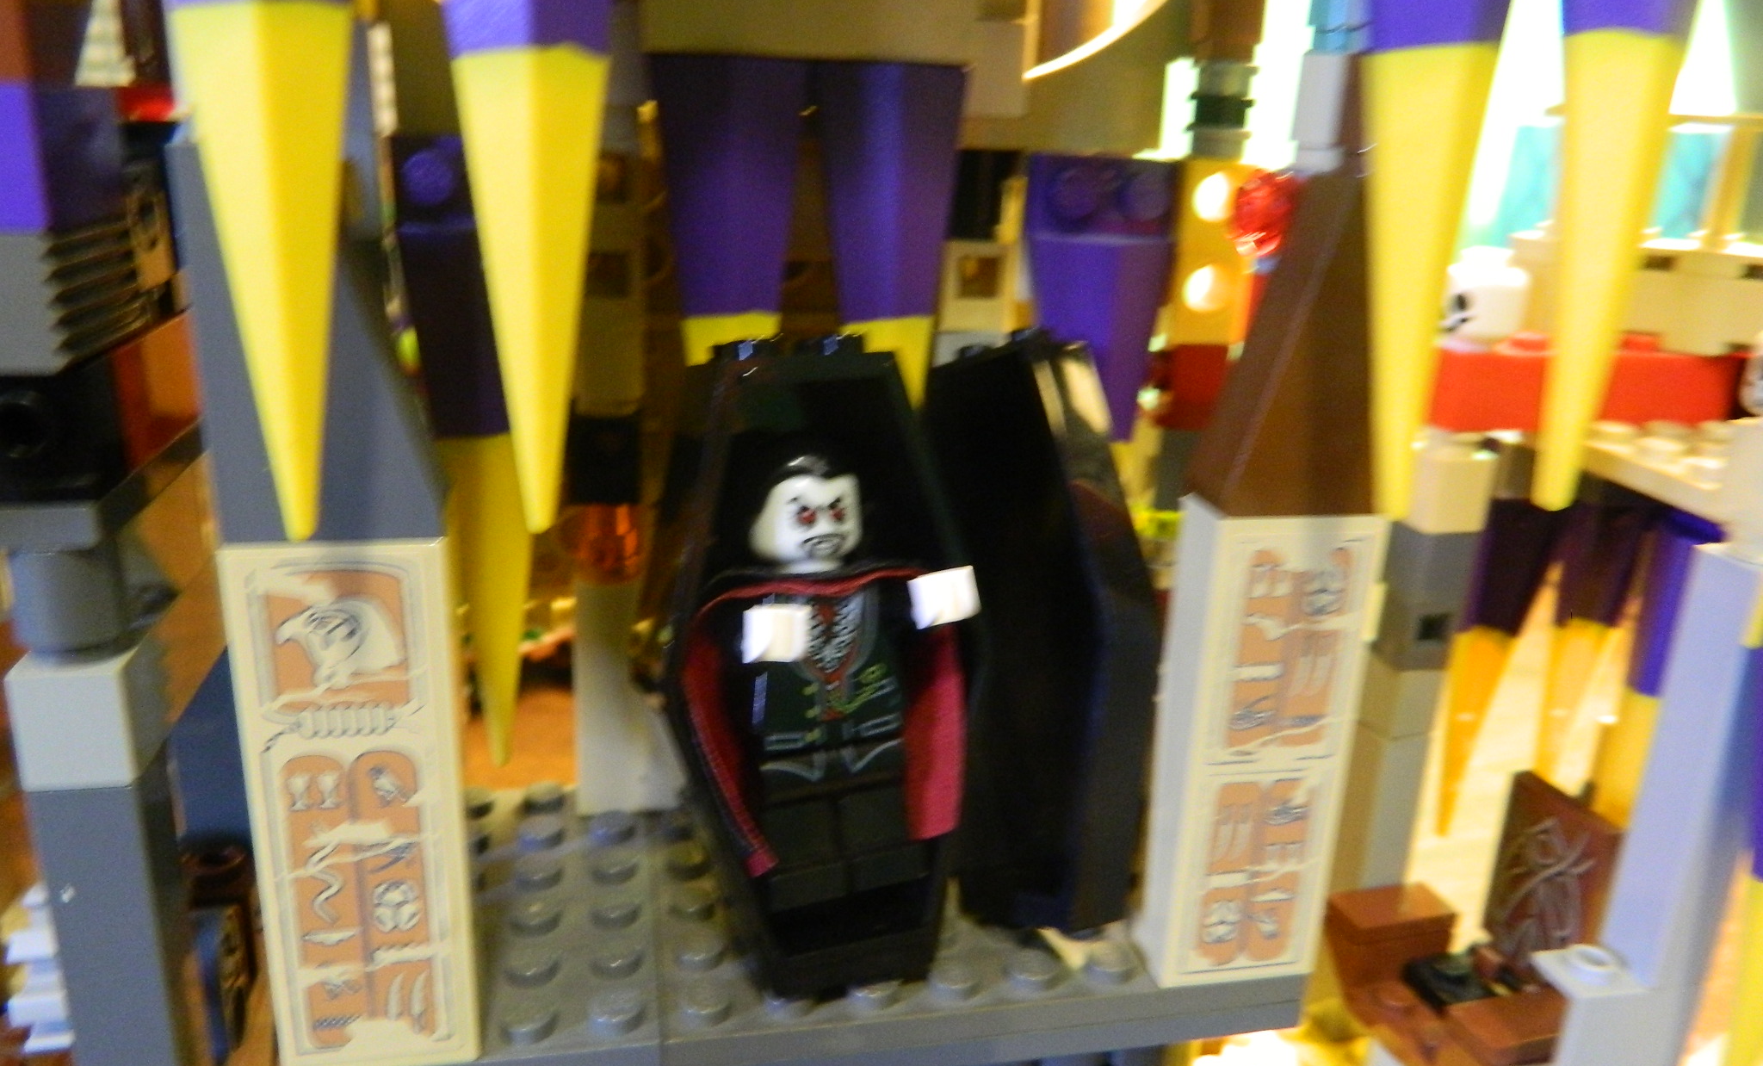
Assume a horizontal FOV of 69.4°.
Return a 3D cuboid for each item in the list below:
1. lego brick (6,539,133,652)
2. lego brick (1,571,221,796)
[{"bbox_3d":[-0.064,0.005,0.100,0.008,0.010,0.008,-2,18,-12],"label":"lego brick"},{"bbox_3d":[-0.067,0.011,0.116,0.008,0.010,0.032,-1,18,-12],"label":"lego brick"}]

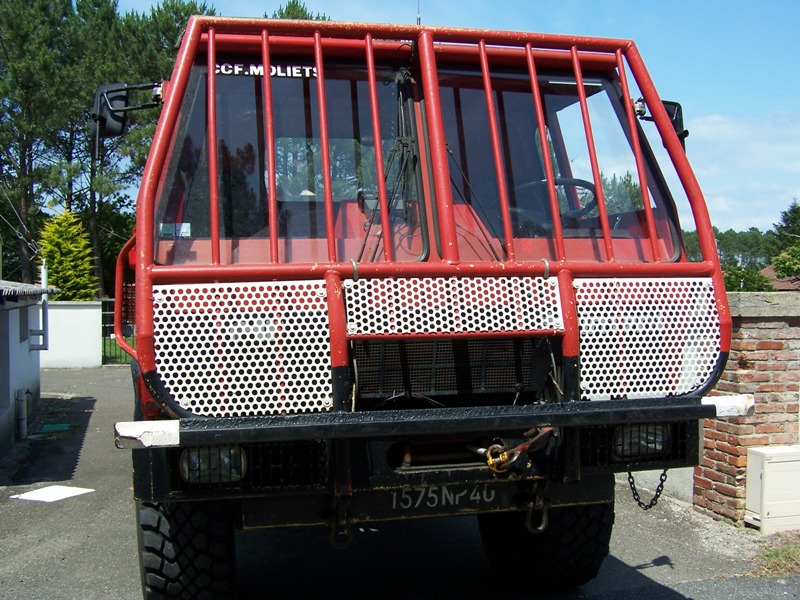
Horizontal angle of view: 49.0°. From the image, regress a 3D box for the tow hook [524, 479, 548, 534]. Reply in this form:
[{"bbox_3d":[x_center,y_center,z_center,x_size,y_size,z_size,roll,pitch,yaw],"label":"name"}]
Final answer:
[{"bbox_3d":[0.520,0.791,3.348,0.090,0.200,0.060,-1,1,-13],"label":"tow hook"}]

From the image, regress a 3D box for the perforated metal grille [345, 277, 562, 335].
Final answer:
[{"bbox_3d":[0.198,0.018,3.031,0.770,0.195,0.030,-1,-13,-13],"label":"perforated metal grille"}]

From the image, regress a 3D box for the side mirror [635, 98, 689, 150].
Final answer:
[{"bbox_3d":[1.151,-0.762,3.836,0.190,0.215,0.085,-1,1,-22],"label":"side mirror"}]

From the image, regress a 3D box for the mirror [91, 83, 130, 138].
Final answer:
[{"bbox_3d":[-1.091,-0.712,3.299,0.135,0.205,0.075,-1,1,1],"label":"mirror"}]

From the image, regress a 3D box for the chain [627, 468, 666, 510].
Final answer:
[{"bbox_3d":[0.992,0.763,3.534,0.180,0.170,0.035,-1,1,-13],"label":"chain"}]

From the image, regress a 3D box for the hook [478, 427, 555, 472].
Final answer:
[{"bbox_3d":[0.423,0.547,3.214,0.280,0.165,0.120,-1,1,-13],"label":"hook"}]

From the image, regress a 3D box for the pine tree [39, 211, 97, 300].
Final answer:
[{"bbox_3d":[-7.930,-0.380,21.000,1.600,3.500,1.600,0,1,0],"label":"pine tree"}]

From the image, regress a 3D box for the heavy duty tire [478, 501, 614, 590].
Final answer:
[{"bbox_3d":[0.745,0.969,4.804,0.390,1.160,1.160,-1,1,-13],"label":"heavy duty tire"}]

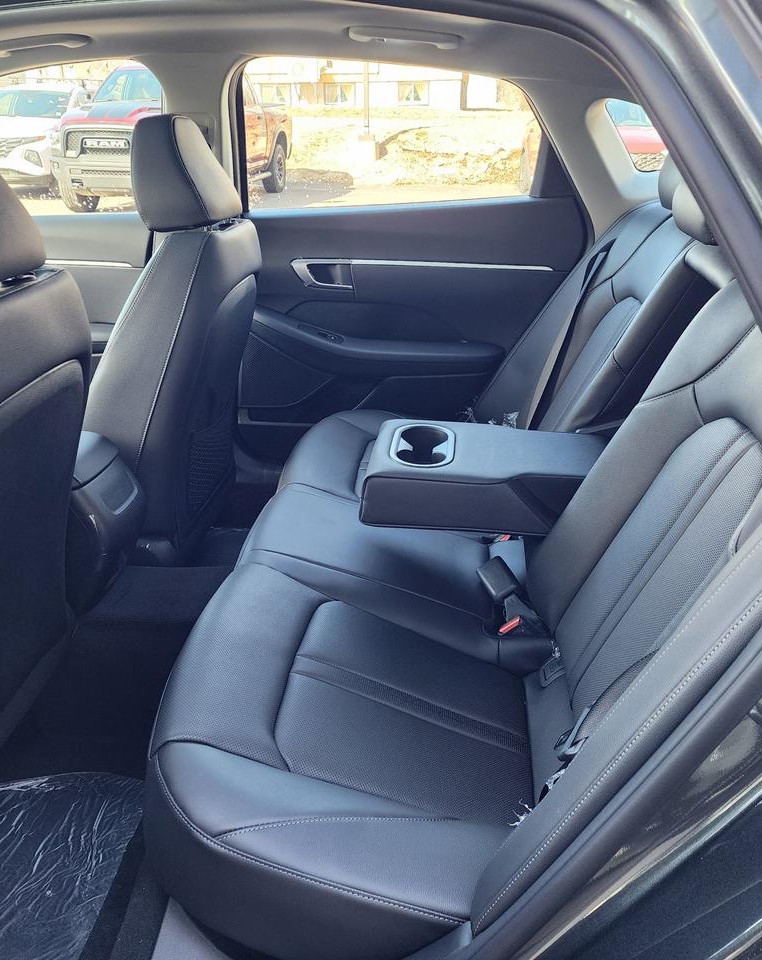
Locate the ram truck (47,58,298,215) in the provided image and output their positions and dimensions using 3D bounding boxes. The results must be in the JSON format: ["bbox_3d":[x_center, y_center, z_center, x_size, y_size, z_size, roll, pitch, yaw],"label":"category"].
[{"bbox_3d":[-3.022,-5.399,13.305,2.080,1.960,5.820,4,23,8],"label":"ram truck"}]

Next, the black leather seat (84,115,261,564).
[{"bbox_3d":[-0.676,-0.293,1.789,0.790,0.915,0.540,3,23,6],"label":"black leather seat"}]

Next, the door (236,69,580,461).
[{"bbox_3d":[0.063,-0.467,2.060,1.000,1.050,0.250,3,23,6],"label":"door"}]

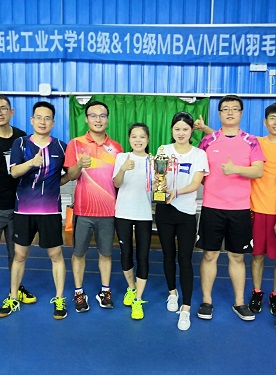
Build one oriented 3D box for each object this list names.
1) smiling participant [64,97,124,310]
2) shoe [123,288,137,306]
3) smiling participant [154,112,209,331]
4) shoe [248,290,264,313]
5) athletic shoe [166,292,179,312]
[{"bbox_3d":[-0.373,0.158,3.296,0.490,1.740,0.420,0,6,-7],"label":"smiling participant"},{"bbox_3d":[-0.078,0.959,3.500,0.090,0.115,0.250,3,6,16],"label":"shoe"},{"bbox_3d":[0.341,0.237,3.142,0.440,1.640,0.500,2,6,9],"label":"smiling participant"},{"bbox_3d":[1.024,0.984,3.390,0.105,0.125,0.280,3,7,22],"label":"shoe"},{"bbox_3d":[0.299,0.979,3.391,0.090,0.110,0.250,2,6,13],"label":"athletic shoe"}]

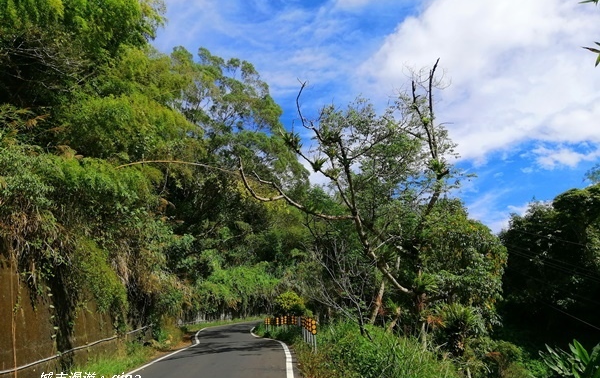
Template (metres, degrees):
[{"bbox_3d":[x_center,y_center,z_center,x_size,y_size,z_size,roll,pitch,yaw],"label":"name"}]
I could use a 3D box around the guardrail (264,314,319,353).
[{"bbox_3d":[-0.450,6.191,19.881,1.400,1.100,13.500,2,-15,-9],"label":"guardrail"}]

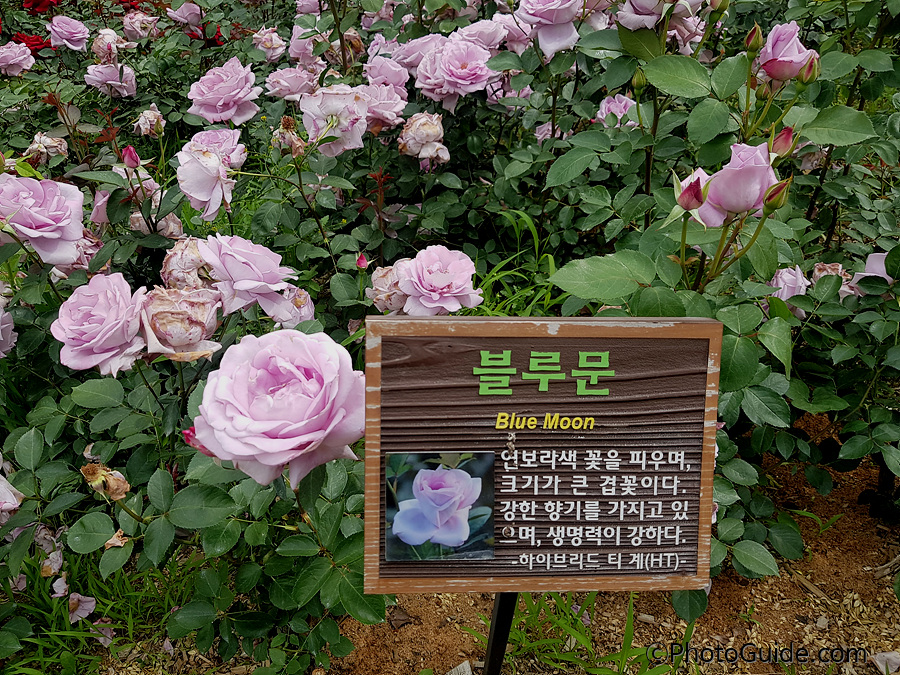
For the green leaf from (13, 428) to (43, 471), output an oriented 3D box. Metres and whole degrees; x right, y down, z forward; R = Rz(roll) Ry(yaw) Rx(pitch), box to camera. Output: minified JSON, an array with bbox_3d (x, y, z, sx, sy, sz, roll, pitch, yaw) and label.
[{"bbox_3d":[-0.544,0.144,0.870,0.037,0.013,0.057,2,60,1],"label":"green leaf"}]

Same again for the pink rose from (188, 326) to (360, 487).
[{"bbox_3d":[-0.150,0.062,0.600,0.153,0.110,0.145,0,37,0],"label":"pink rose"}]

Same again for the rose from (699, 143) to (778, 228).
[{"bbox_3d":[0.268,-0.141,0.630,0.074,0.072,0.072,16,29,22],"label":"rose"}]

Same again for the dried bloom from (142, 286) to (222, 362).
[{"bbox_3d":[-0.318,-0.017,0.800,0.091,0.080,0.088,0,32,0],"label":"dried bloom"}]

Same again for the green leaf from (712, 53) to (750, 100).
[{"bbox_3d":[0.314,-0.293,0.760,0.038,0.013,0.055,19,64,17],"label":"green leaf"}]

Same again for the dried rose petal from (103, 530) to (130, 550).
[{"bbox_3d":[-0.365,0.221,0.740,0.026,0.018,0.020,-24,47,-24],"label":"dried rose petal"}]

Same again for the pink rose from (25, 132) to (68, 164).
[{"bbox_3d":[-0.728,-0.341,1.220,0.079,0.055,0.068,0,32,0],"label":"pink rose"}]

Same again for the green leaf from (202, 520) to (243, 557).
[{"bbox_3d":[-0.249,0.220,0.740,0.037,0.012,0.054,28,61,17],"label":"green leaf"}]

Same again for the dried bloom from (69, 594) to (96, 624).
[{"bbox_3d":[-0.609,0.447,1.120,0.047,0.025,0.045,0,32,0],"label":"dried bloom"}]

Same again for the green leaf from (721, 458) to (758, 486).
[{"bbox_3d":[0.373,0.175,0.869,0.047,0.012,0.036,29,67,30],"label":"green leaf"}]

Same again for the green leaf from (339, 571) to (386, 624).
[{"bbox_3d":[-0.094,0.285,0.740,0.044,0.014,0.070,-35,64,-28],"label":"green leaf"}]

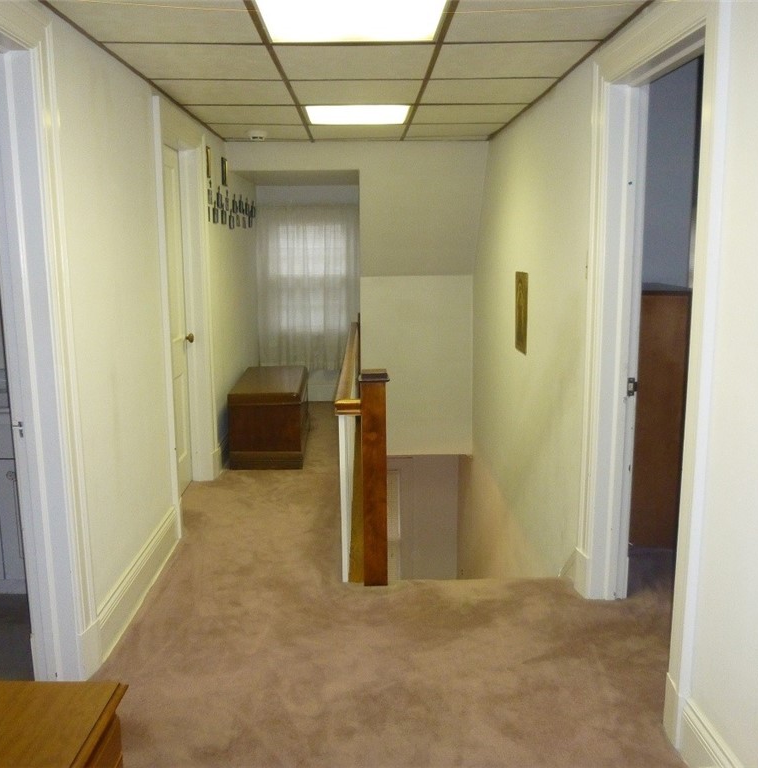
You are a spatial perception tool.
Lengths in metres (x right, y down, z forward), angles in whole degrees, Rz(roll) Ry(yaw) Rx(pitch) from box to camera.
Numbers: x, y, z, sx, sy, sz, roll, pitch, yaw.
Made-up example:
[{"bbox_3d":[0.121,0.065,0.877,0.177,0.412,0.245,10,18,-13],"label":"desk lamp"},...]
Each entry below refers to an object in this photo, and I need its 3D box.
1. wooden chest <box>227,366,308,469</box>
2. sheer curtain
[{"bbox_3d":[-0.748,0.212,5.227,0.470,0.495,1.050,-1,11,-3],"label":"wooden chest"},{"bbox_3d":[-0.616,-0.849,6.544,0.890,1.460,0.090,-1,10,-1],"label":"sheer curtain"}]

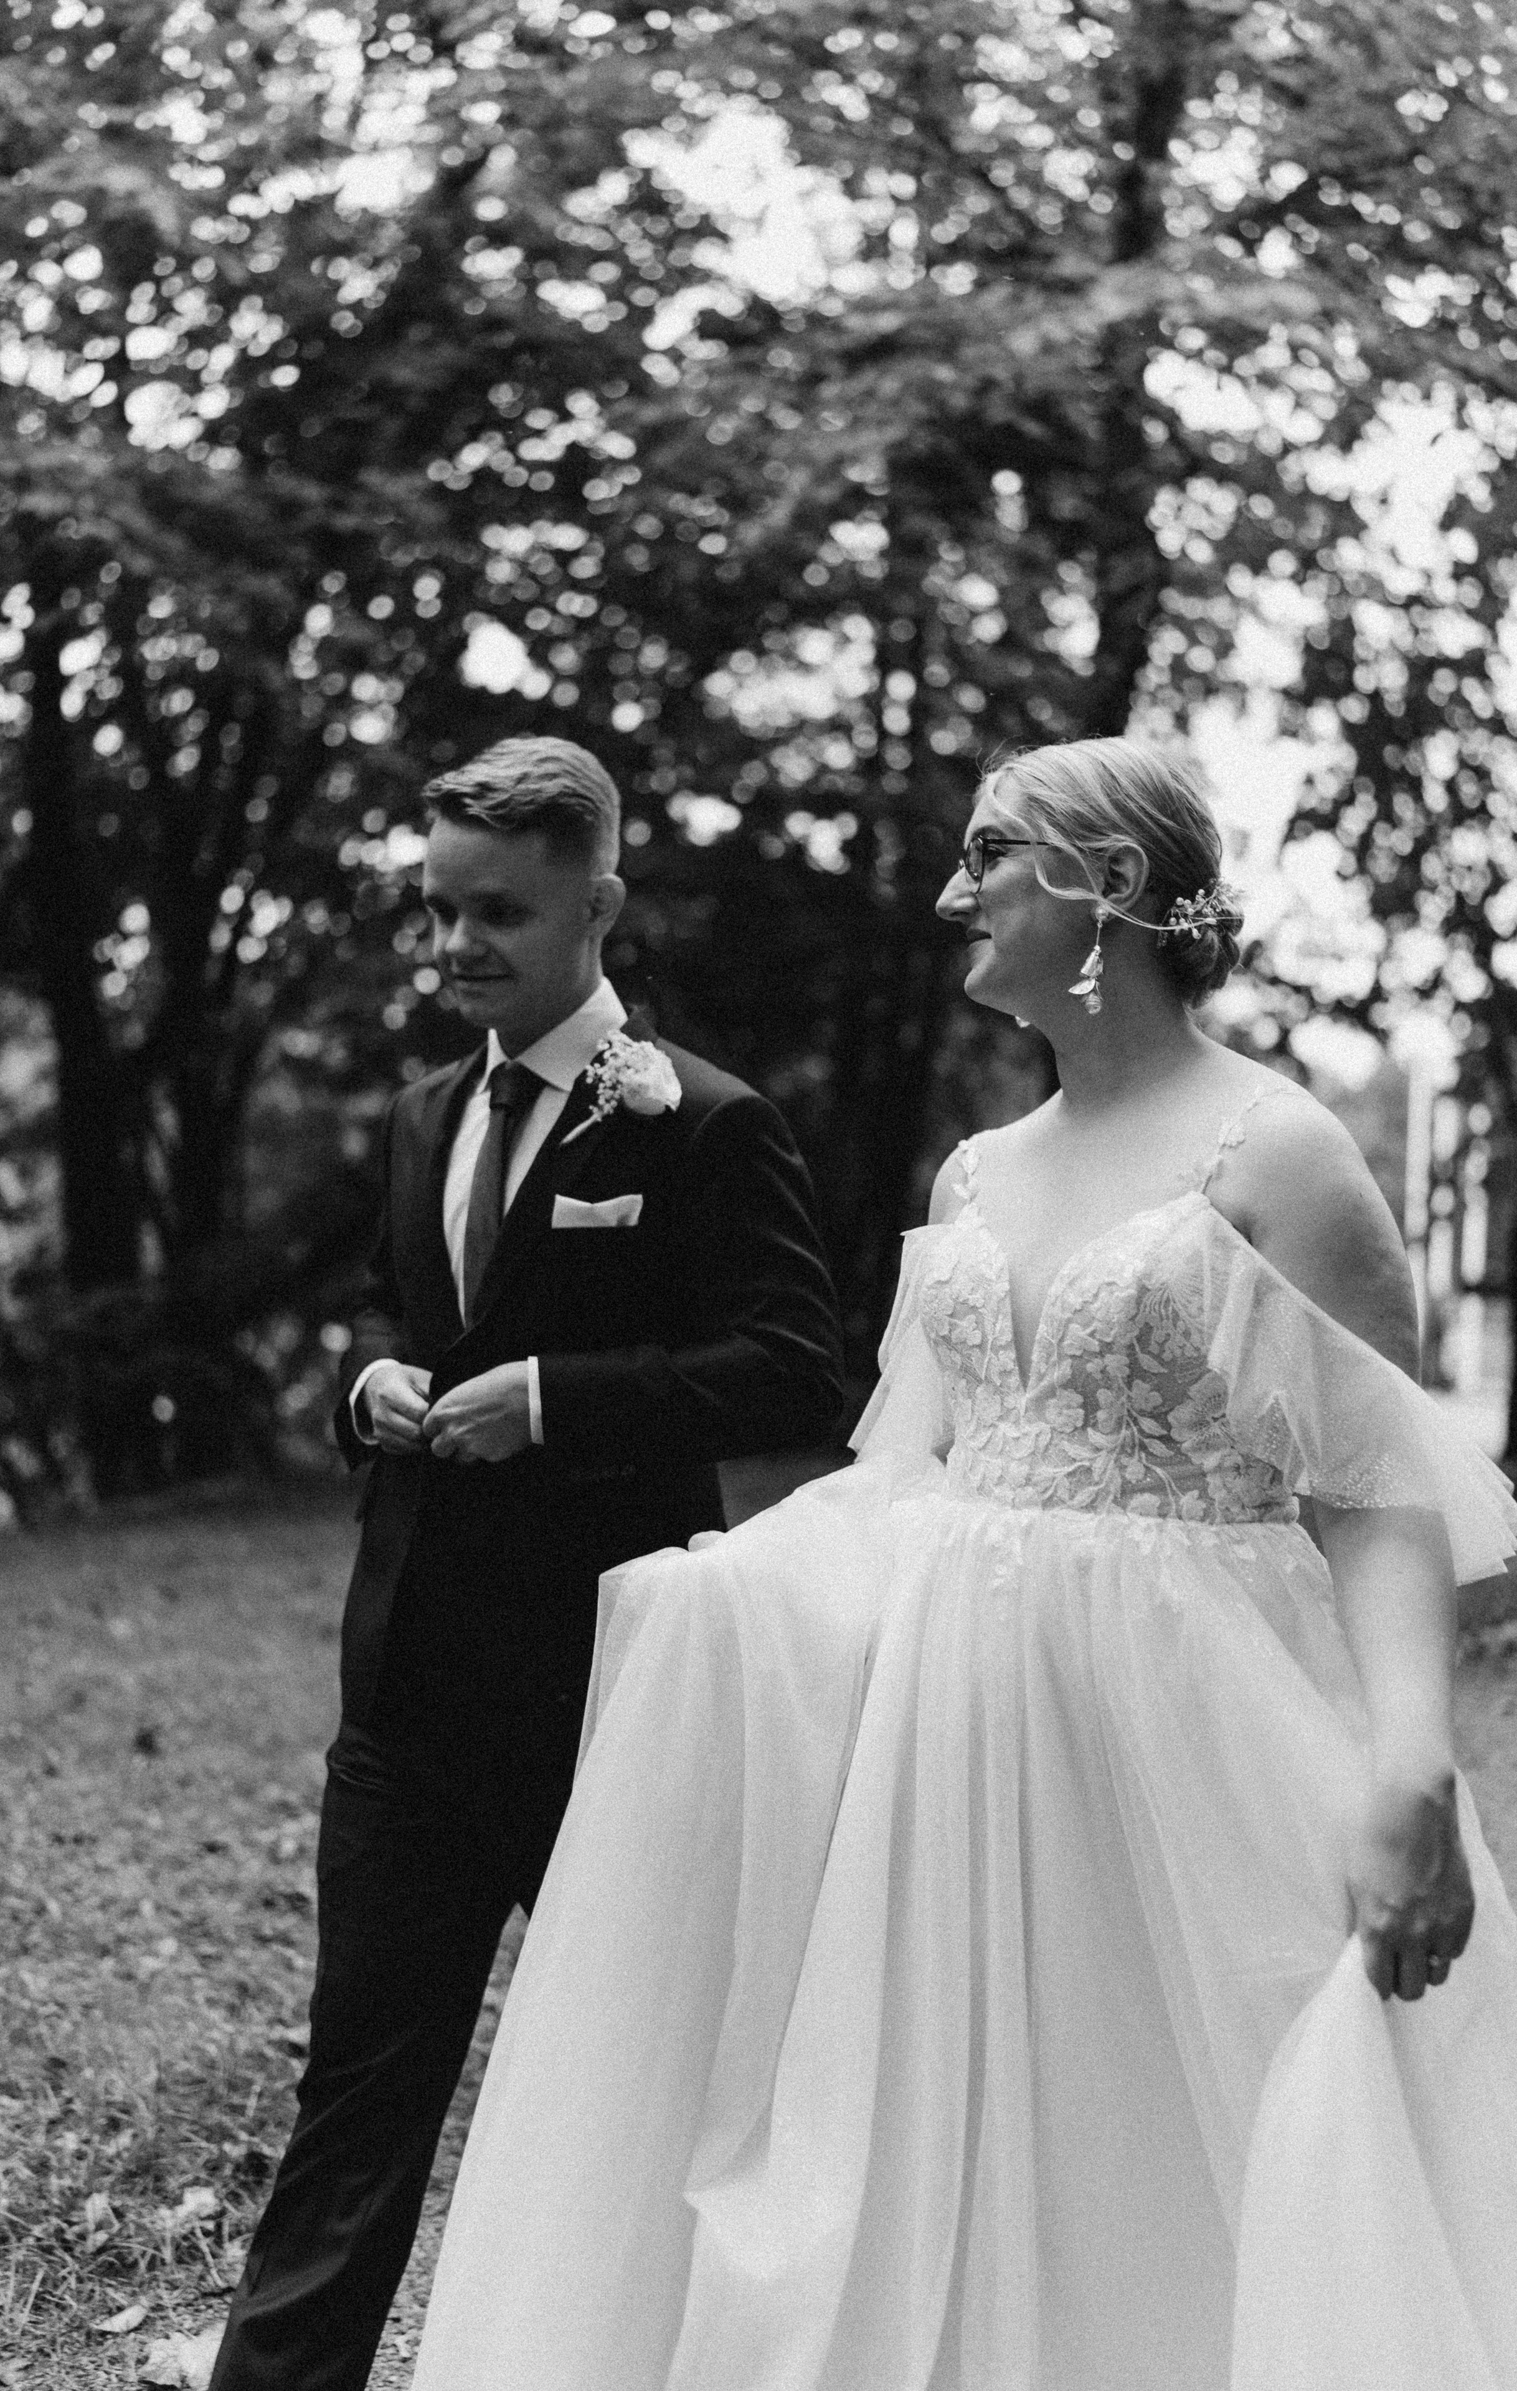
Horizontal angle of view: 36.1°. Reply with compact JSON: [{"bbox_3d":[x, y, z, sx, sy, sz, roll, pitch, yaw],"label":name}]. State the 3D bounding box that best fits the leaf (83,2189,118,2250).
[{"bbox_3d":[-0.869,1.353,3.070,0.050,0.045,0.070,0,-1,0],"label":"leaf"}]

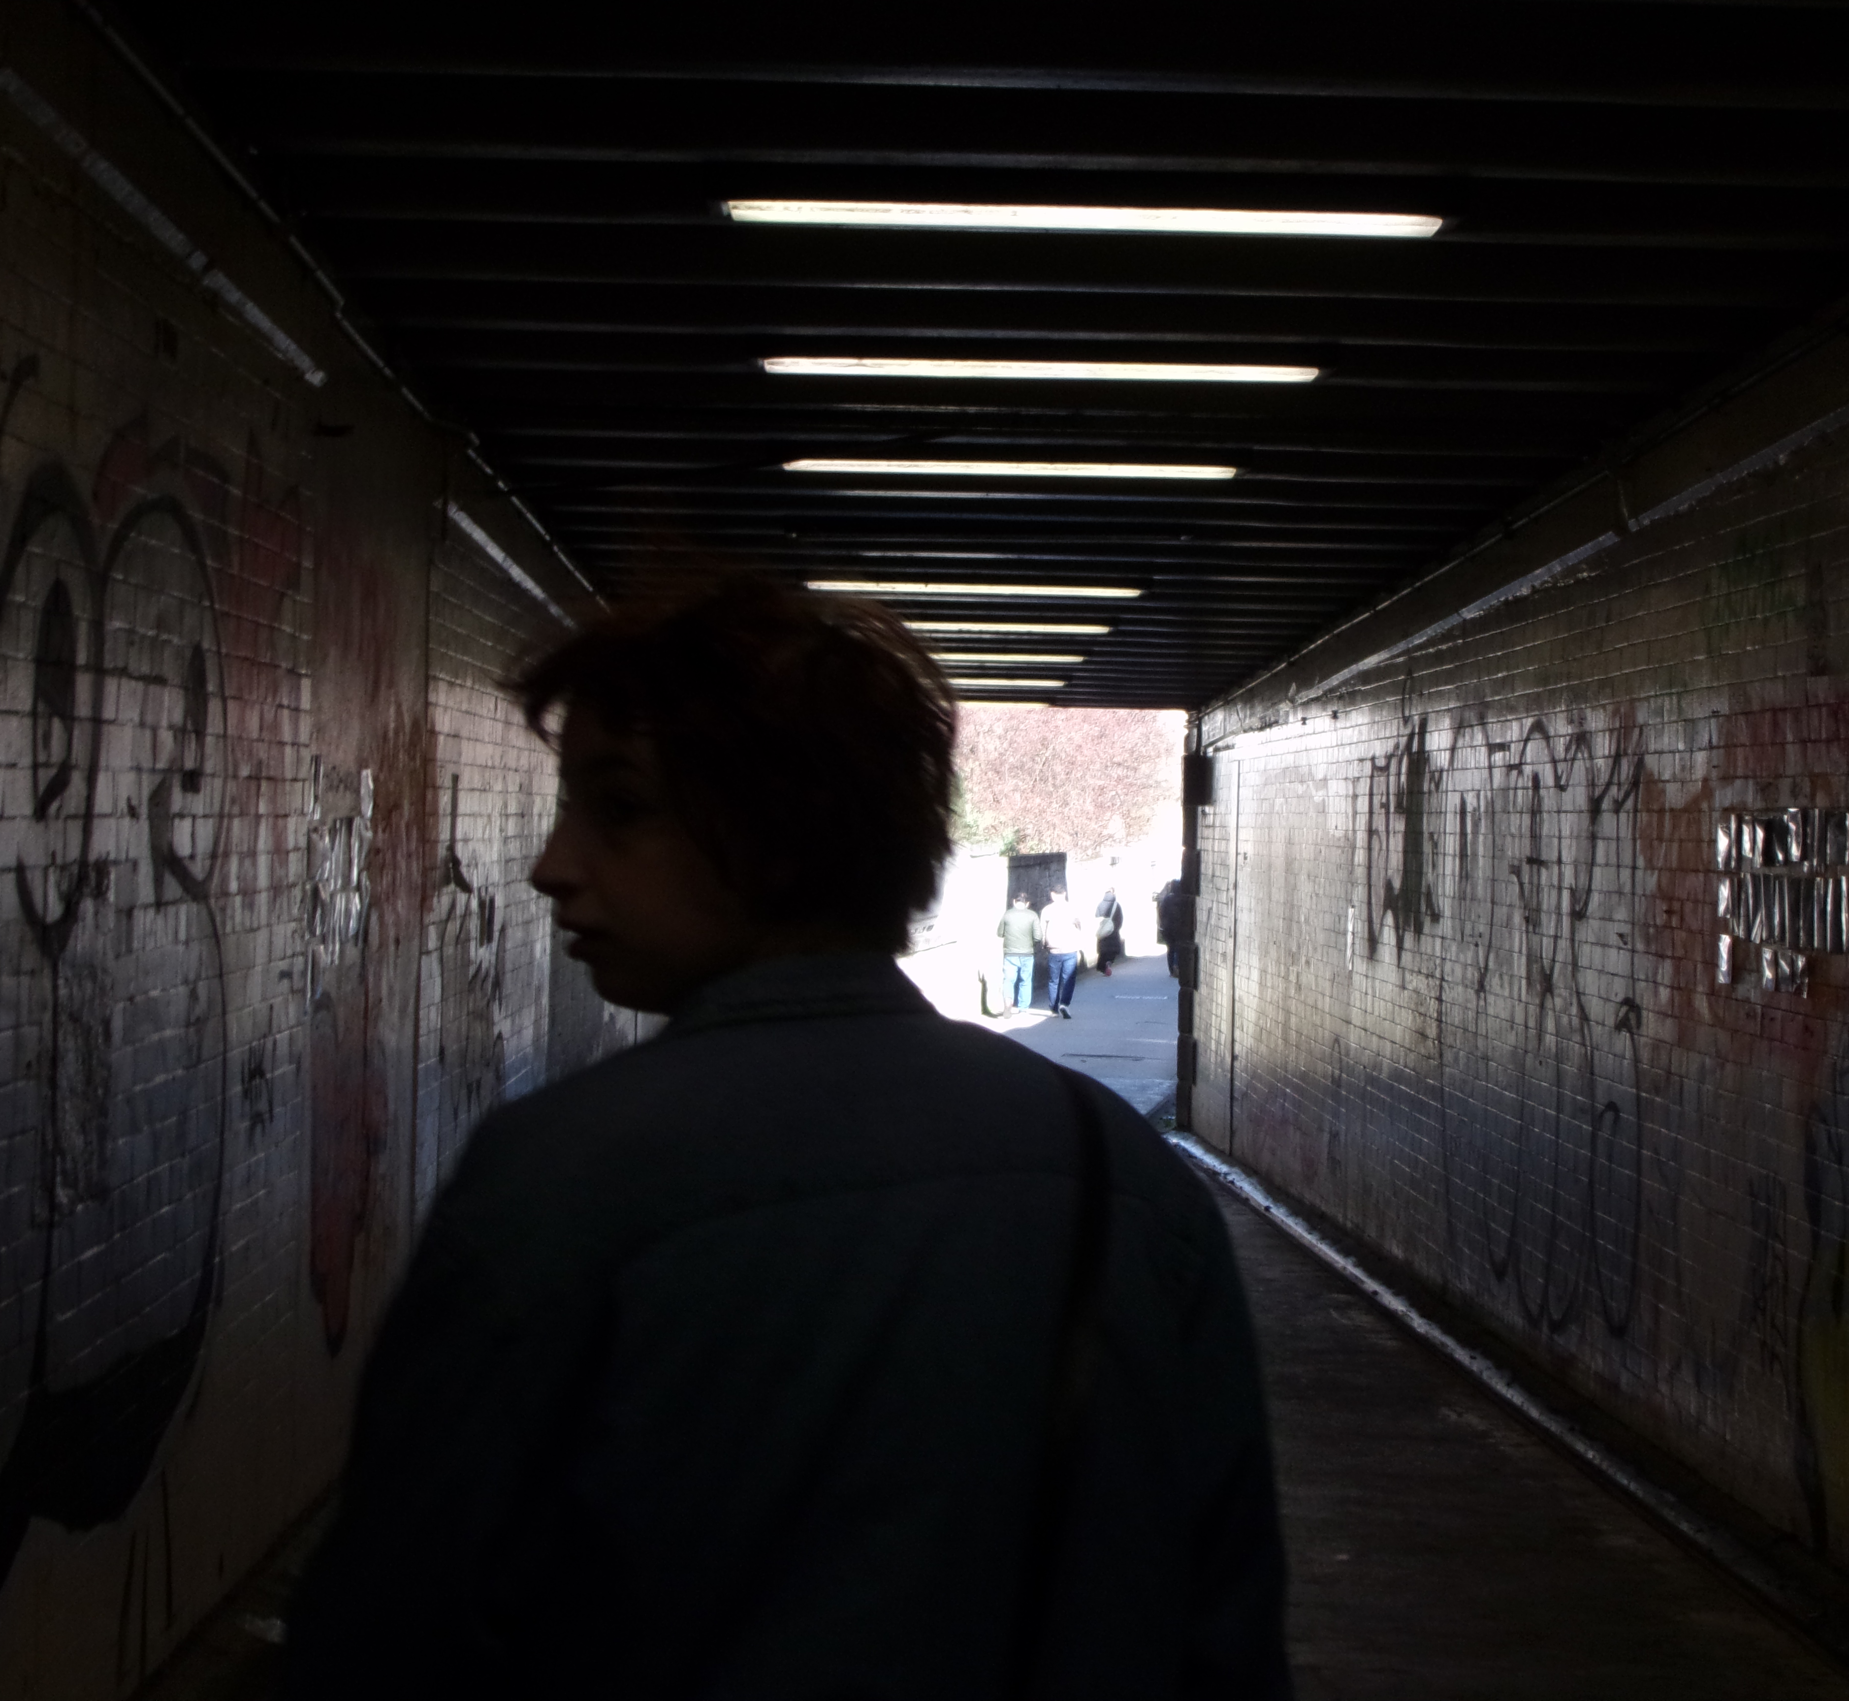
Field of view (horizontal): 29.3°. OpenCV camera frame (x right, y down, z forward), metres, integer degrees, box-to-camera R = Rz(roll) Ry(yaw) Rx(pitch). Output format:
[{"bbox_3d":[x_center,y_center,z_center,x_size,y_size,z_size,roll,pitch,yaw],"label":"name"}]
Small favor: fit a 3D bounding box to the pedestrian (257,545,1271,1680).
[{"bbox_3d":[-0.086,0.687,2.008,0.560,1.670,0.380,1,-1,-1],"label":"pedestrian"}]

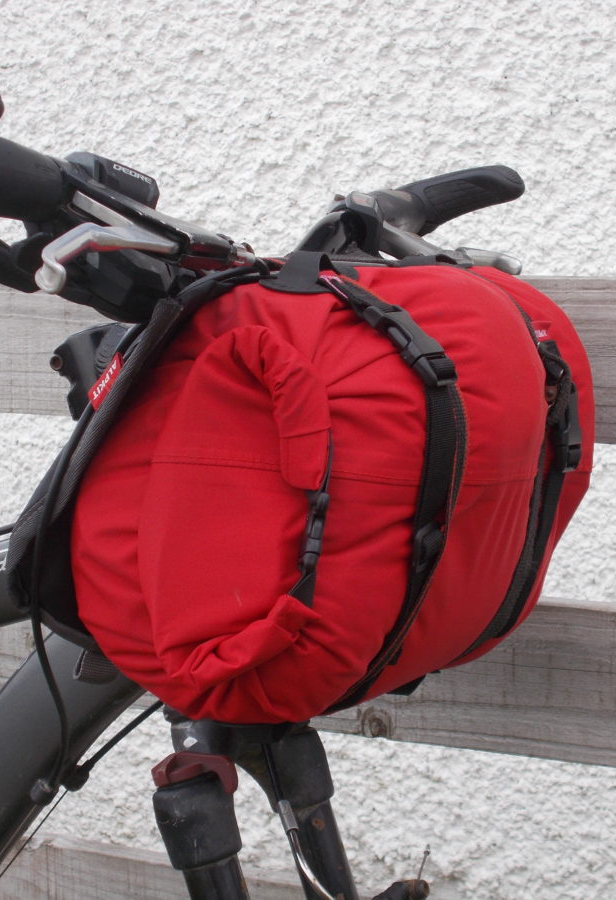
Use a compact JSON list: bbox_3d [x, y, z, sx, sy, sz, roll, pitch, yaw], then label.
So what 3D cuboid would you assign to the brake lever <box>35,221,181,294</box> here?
[{"bbox_3d":[-0.090,-0.082,0.845,0.036,0.021,0.113,35,22,11],"label":"brake lever"}]

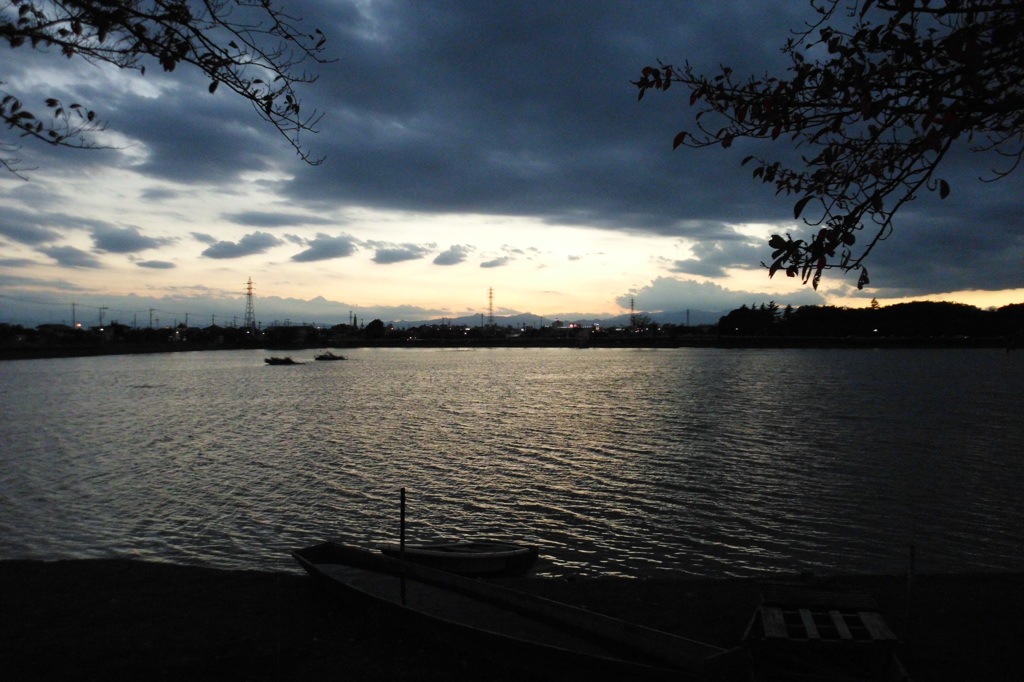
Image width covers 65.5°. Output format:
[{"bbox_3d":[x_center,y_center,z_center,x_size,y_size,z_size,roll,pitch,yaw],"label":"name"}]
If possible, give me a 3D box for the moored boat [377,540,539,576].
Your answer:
[{"bbox_3d":[-0.930,3.760,13.650,2.780,0.450,0.920,0,0,2],"label":"moored boat"}]

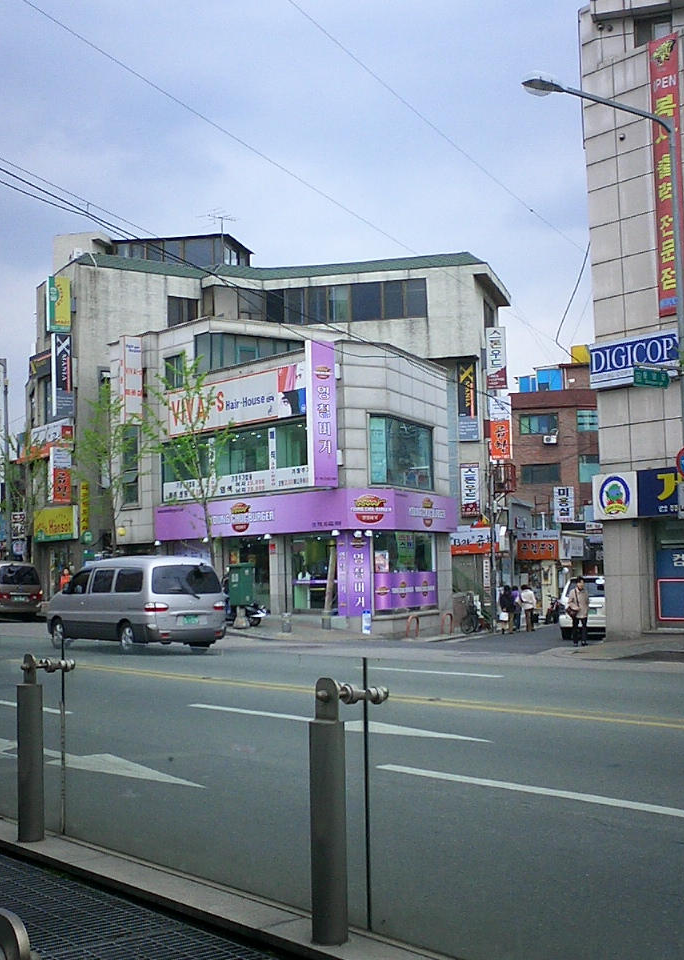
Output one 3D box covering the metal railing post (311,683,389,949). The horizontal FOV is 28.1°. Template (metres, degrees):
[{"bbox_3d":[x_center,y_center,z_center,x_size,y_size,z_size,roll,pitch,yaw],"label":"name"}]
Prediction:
[{"bbox_3d":[0.042,1.258,5.280,0.340,1.000,0.135,2,-5,-39],"label":"metal railing post"}]

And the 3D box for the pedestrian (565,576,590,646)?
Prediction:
[{"bbox_3d":[5.600,3.140,32.500,0.580,1.660,0.380,0,-4,-18],"label":"pedestrian"}]

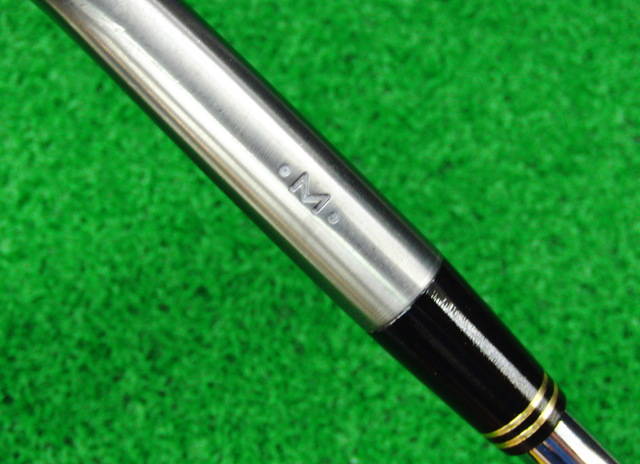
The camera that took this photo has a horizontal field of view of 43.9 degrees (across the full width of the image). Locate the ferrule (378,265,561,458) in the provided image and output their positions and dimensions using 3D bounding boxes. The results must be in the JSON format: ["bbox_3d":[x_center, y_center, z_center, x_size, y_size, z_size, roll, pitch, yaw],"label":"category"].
[{"bbox_3d":[0.021,0.018,0.112,0.014,0.014,0.026,-45,92,0],"label":"ferrule"}]

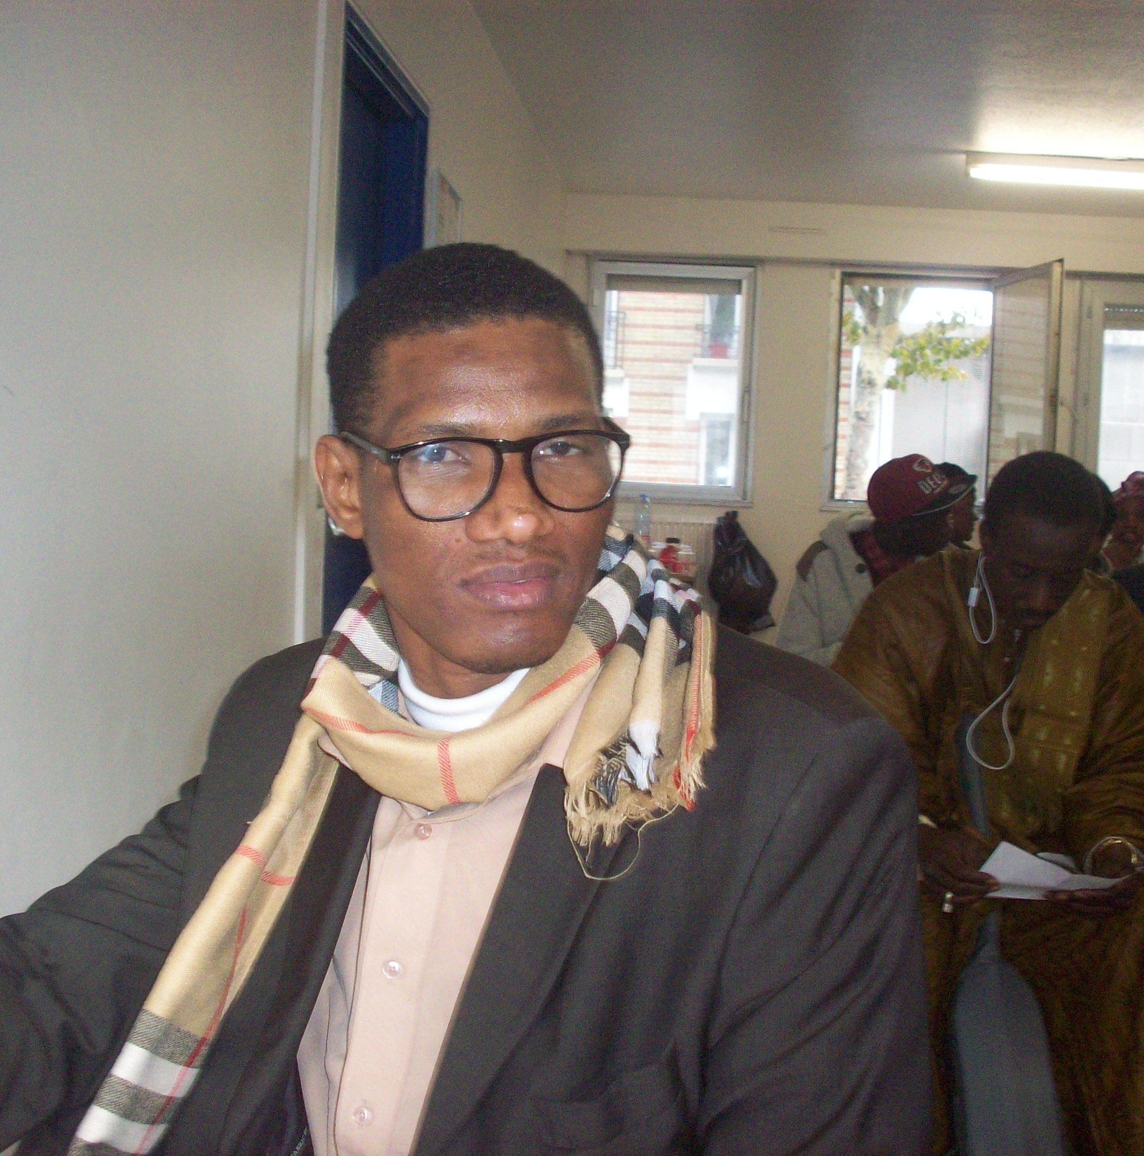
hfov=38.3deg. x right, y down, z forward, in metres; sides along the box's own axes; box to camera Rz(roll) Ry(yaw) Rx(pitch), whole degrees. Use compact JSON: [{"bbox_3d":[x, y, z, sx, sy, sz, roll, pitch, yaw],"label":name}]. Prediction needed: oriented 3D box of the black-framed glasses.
[{"bbox_3d":[-0.054,-0.069,0.963,0.142,0.047,0.142,-4,11,-17],"label":"black-framed glasses"}]

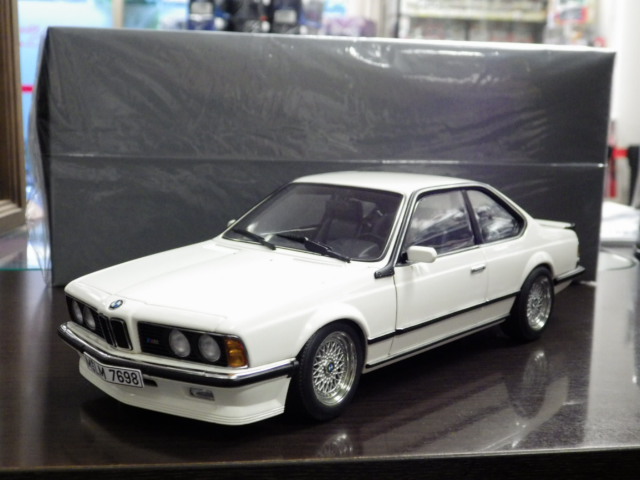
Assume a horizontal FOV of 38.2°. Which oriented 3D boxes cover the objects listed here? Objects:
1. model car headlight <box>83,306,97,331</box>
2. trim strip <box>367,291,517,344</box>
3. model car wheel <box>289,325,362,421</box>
[{"bbox_3d":[-0.076,0.026,0.306,0.008,0.008,0.003,9,11,38],"label":"model car headlight"},{"bbox_3d":[0.051,0.029,0.356,0.002,0.002,0.112,9,11,38],"label":"trim strip"},{"bbox_3d":[0.001,0.042,0.307,0.011,0.035,0.035,9,11,37],"label":"model car wheel"}]

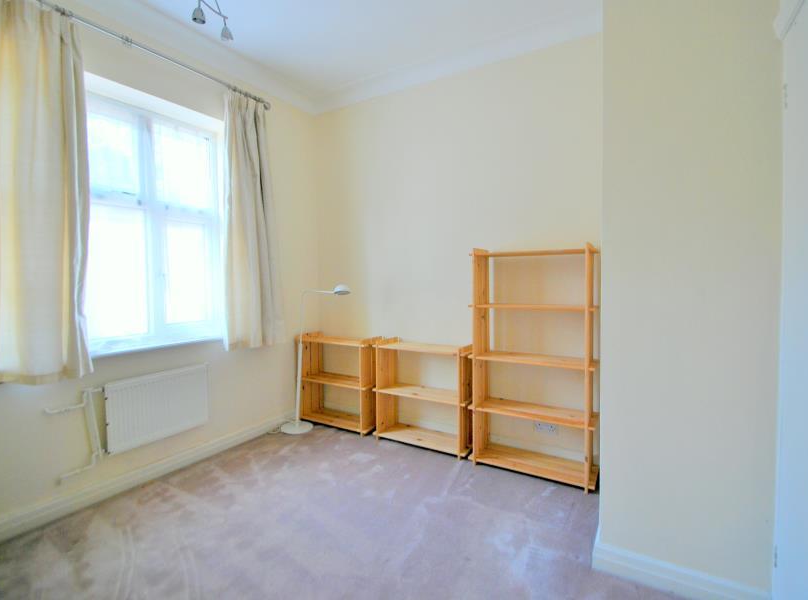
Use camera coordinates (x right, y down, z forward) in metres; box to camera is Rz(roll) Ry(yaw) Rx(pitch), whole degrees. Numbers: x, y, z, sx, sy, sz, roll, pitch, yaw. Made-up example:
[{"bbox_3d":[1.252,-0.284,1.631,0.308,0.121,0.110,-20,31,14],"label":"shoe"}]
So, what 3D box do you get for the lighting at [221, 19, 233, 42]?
[{"bbox_3d":[-0.996,-1.511,2.100,0.065,0.115,0.065,1,3,31],"label":"lighting"}]

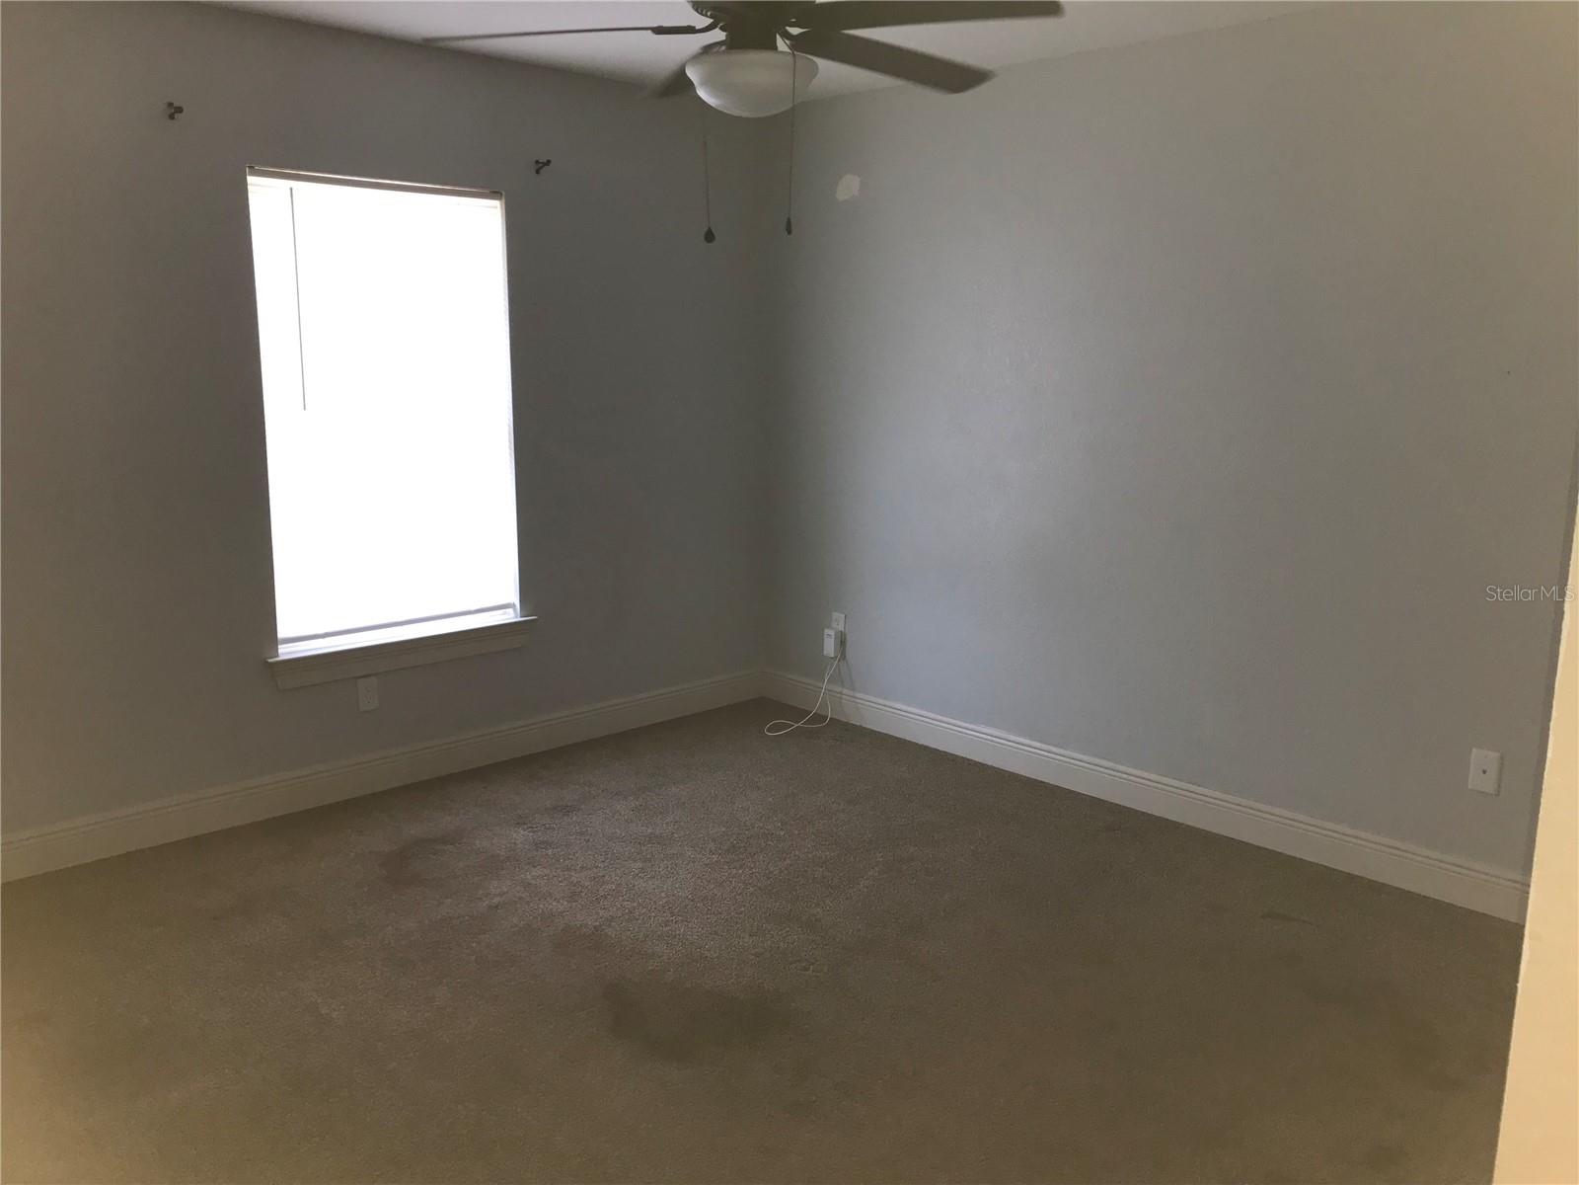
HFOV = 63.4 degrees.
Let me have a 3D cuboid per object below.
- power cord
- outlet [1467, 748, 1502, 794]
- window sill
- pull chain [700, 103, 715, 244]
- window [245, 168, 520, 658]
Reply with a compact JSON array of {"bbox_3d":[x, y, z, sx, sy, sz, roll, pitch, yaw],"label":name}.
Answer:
[{"bbox_3d":[0.045,0.368,5.170,0.326,0.351,0.181,-10,15,-43],"label":"power cord"},{"bbox_3d":[1.904,0.490,3.495,0.010,0.114,0.071,-10,15,-43],"label":"outlet"},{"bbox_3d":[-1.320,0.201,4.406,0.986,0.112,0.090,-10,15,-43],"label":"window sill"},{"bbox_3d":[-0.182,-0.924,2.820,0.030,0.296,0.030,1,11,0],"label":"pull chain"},{"bbox_3d":[-1.326,-0.591,4.263,0.880,1.491,0.080,-10,15,-43],"label":"window"}]

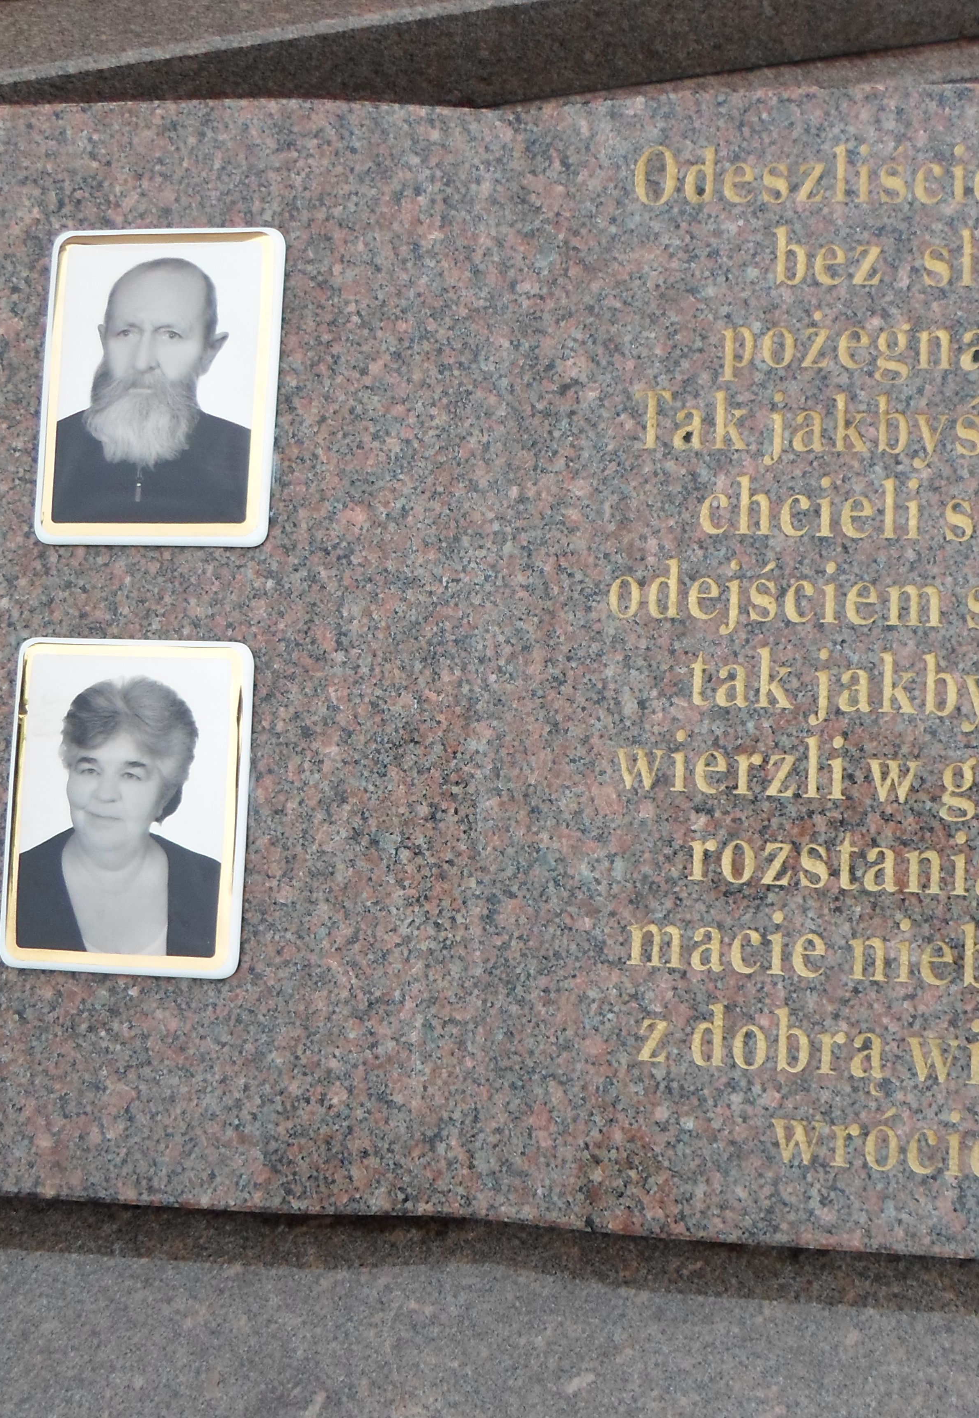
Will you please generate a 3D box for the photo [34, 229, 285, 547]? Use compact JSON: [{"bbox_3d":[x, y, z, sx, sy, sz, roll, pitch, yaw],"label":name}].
[{"bbox_3d":[-0.122,-0.119,0.504,0.090,0.008,0.120,2,85,8],"label":"photo"}]

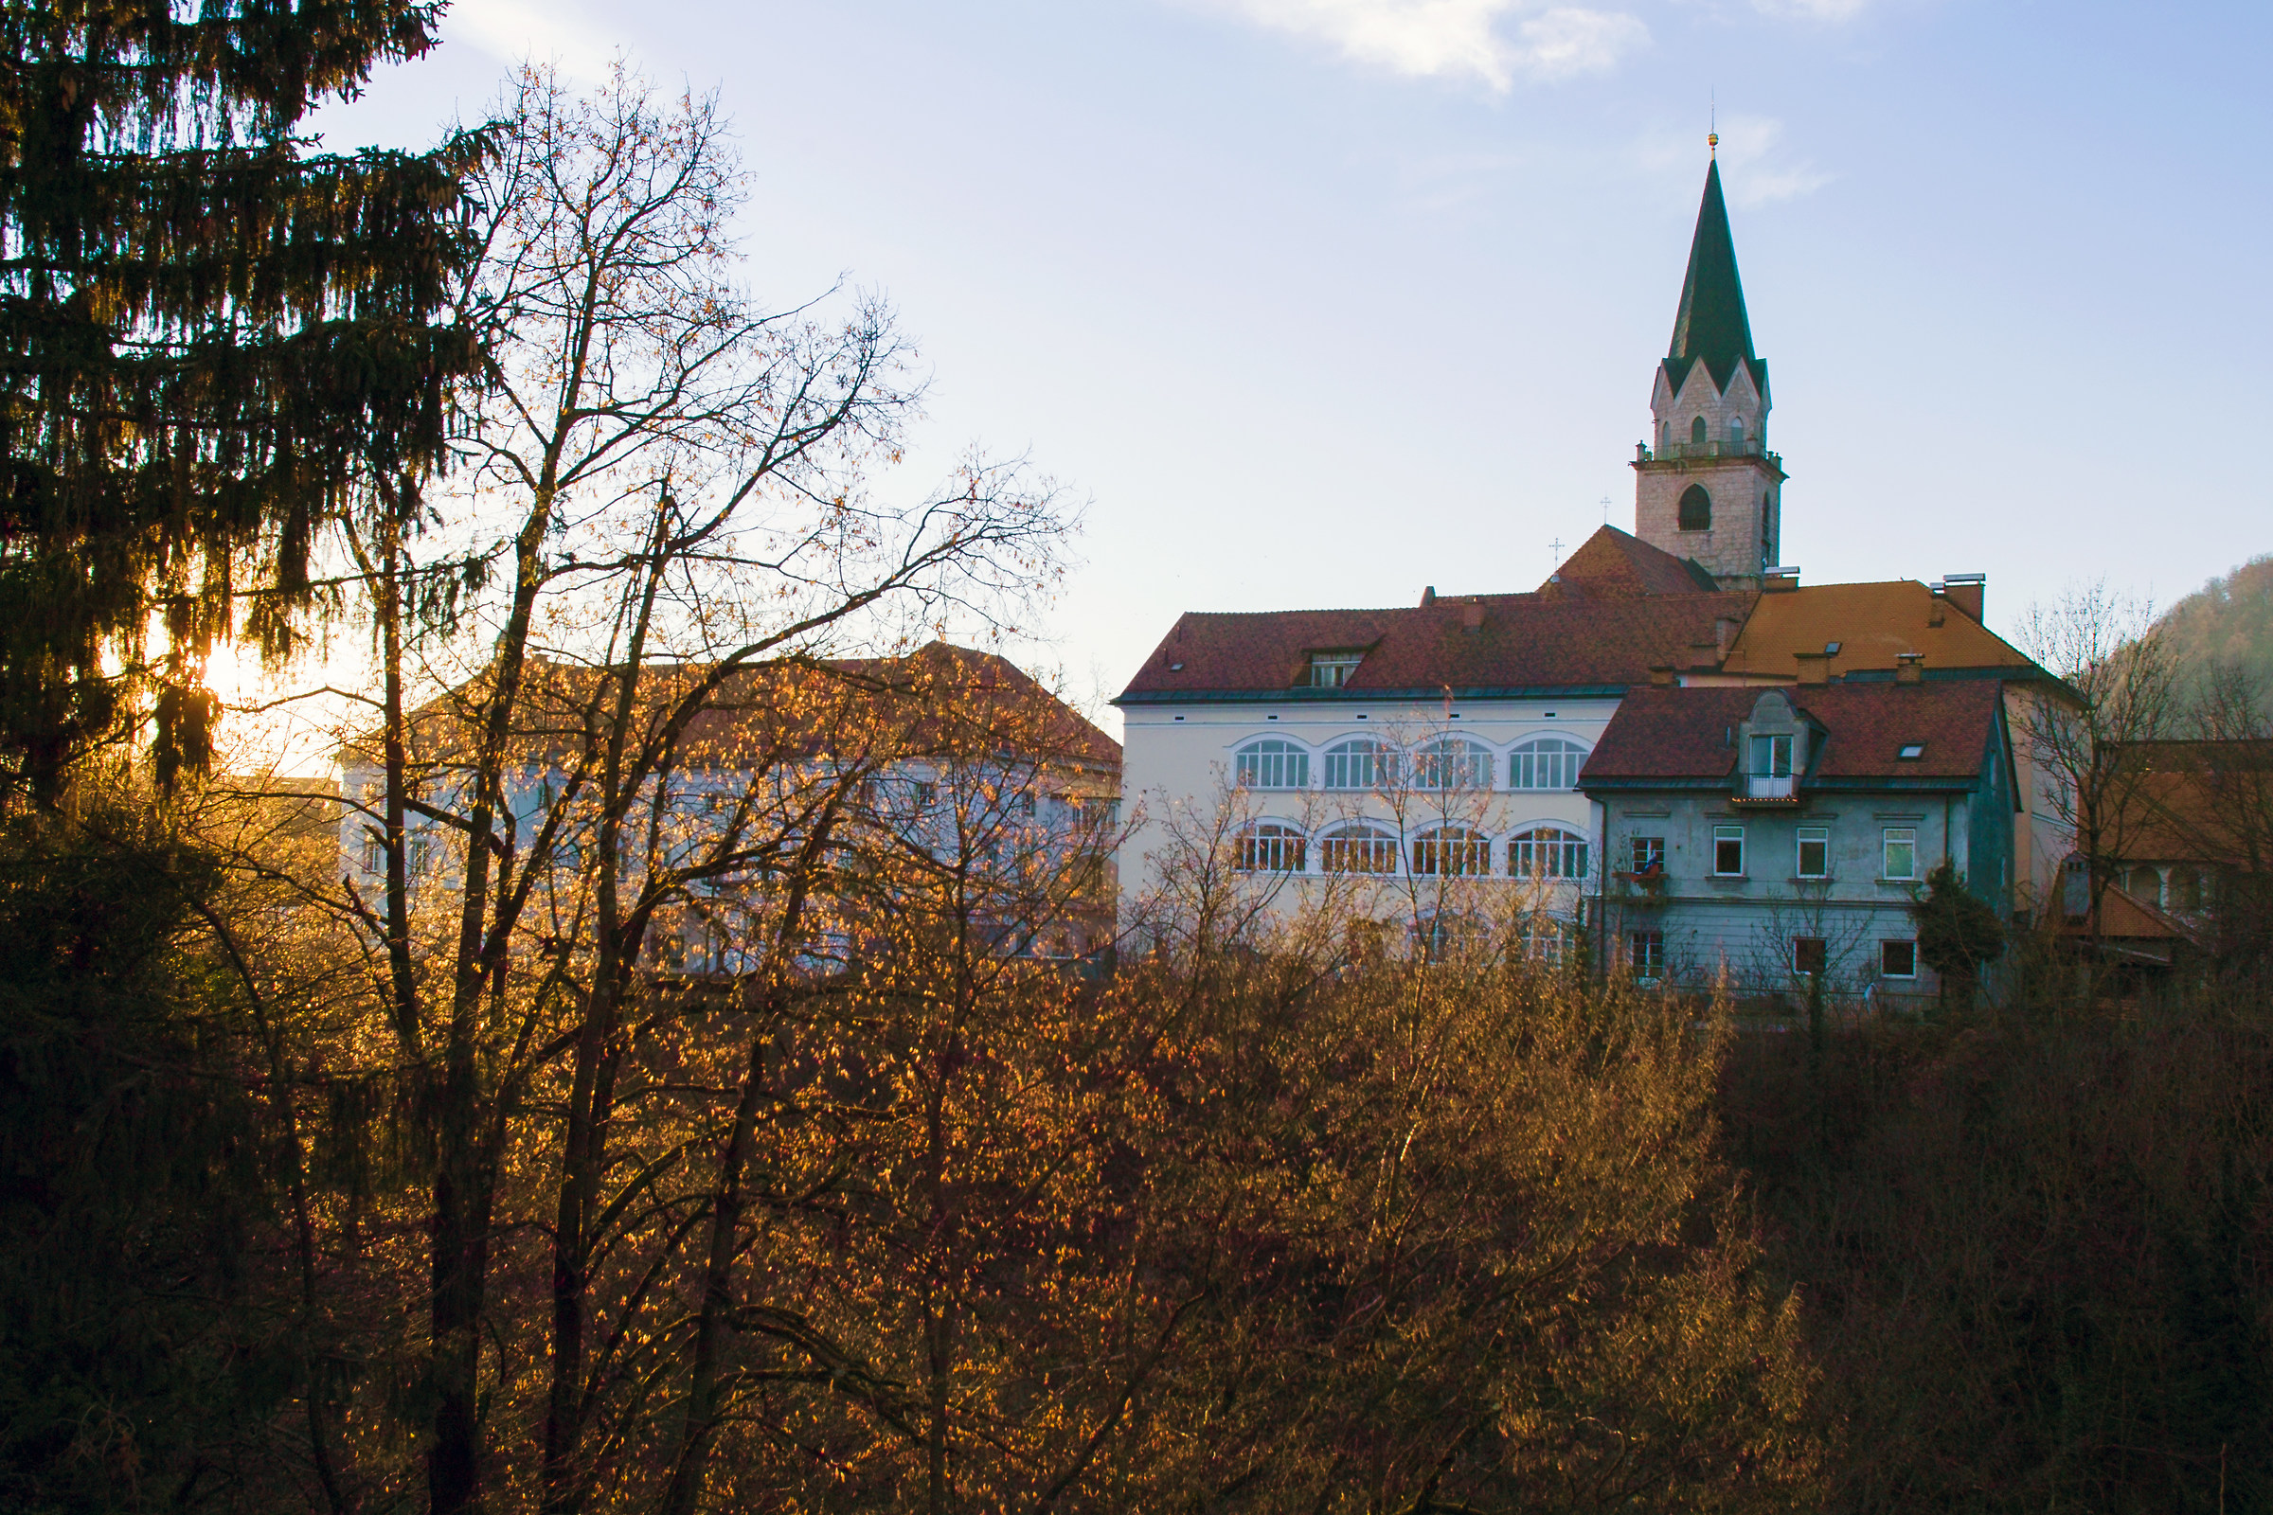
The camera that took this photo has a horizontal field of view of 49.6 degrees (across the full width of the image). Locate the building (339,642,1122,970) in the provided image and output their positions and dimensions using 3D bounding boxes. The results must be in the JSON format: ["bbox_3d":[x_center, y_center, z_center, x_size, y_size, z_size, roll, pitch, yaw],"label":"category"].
[{"bbox_3d":[-22.630,2.940,139.540,44.800,17.600,18.500,0,-4,32],"label":"building"}]

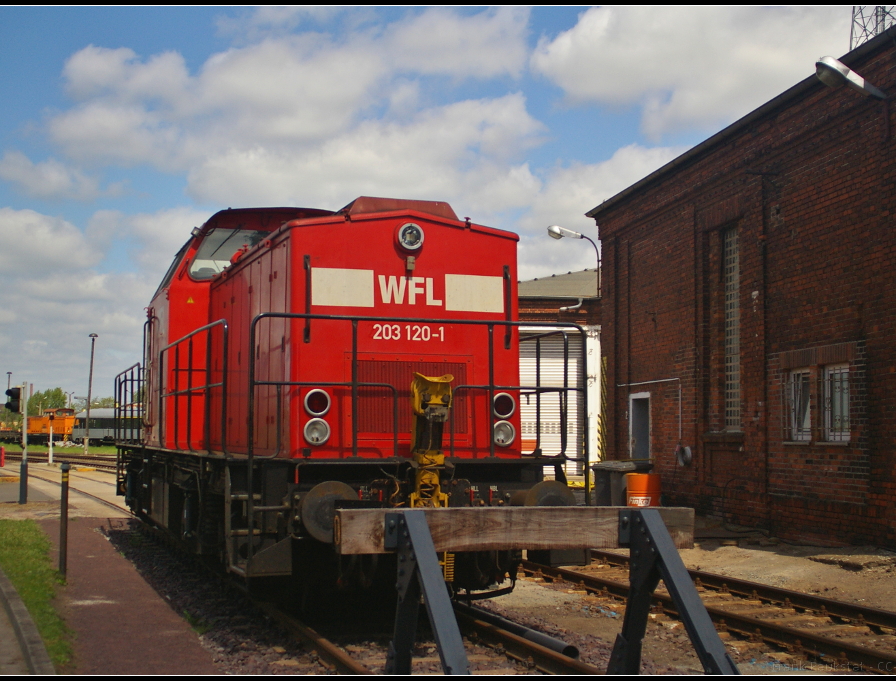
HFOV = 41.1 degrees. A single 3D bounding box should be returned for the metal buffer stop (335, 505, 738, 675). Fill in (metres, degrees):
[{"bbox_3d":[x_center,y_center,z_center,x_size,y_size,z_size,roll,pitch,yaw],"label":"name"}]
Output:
[{"bbox_3d":[0.635,1.649,7.089,2.430,1.240,1.850,2,-5,-20],"label":"metal buffer stop"}]

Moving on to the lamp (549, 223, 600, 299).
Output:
[{"bbox_3d":[2.722,-1.718,25.901,1.194,1.535,0.320,1,-4,-10],"label":"lamp"}]

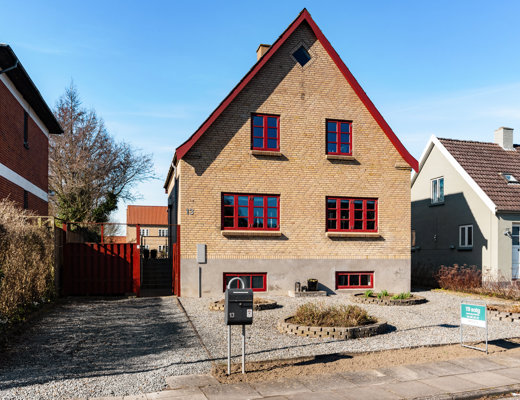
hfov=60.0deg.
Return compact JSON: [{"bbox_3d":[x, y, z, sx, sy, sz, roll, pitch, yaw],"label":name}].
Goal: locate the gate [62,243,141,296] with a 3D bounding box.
[{"bbox_3d":[-4.540,1.990,12.900,2.150,1.550,0.100,1,-4,-14],"label":"gate"}]

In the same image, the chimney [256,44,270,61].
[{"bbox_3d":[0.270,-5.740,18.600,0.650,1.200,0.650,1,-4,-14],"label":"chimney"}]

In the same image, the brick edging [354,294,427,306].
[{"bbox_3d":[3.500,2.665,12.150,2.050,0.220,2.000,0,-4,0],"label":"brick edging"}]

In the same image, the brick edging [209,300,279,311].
[{"bbox_3d":[-0.400,2.560,11.000,1.680,0.200,1.600,0,-4,0],"label":"brick edging"}]

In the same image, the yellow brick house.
[{"bbox_3d":[0.540,-1.300,17.700,8.050,8.950,7.500,1,-4,-14],"label":"yellow brick house"}]

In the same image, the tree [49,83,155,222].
[{"bbox_3d":[-8.850,-0.900,24.000,6.500,9.900,6.200,1,-4,-14],"label":"tree"}]

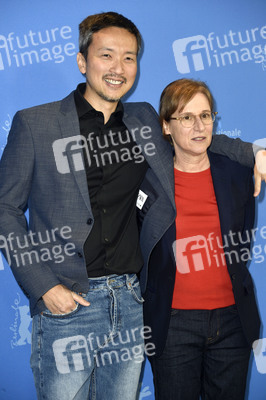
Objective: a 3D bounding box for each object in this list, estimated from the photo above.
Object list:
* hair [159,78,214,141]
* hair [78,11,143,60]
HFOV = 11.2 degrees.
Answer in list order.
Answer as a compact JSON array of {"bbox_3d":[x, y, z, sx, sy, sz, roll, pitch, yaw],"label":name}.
[{"bbox_3d":[0.158,-0.258,4.000,0.165,0.200,0.195,-7,5,-29],"label":"hair"},{"bbox_3d":[-0.063,-0.448,3.800,0.172,0.170,0.195,3,7,-17],"label":"hair"}]

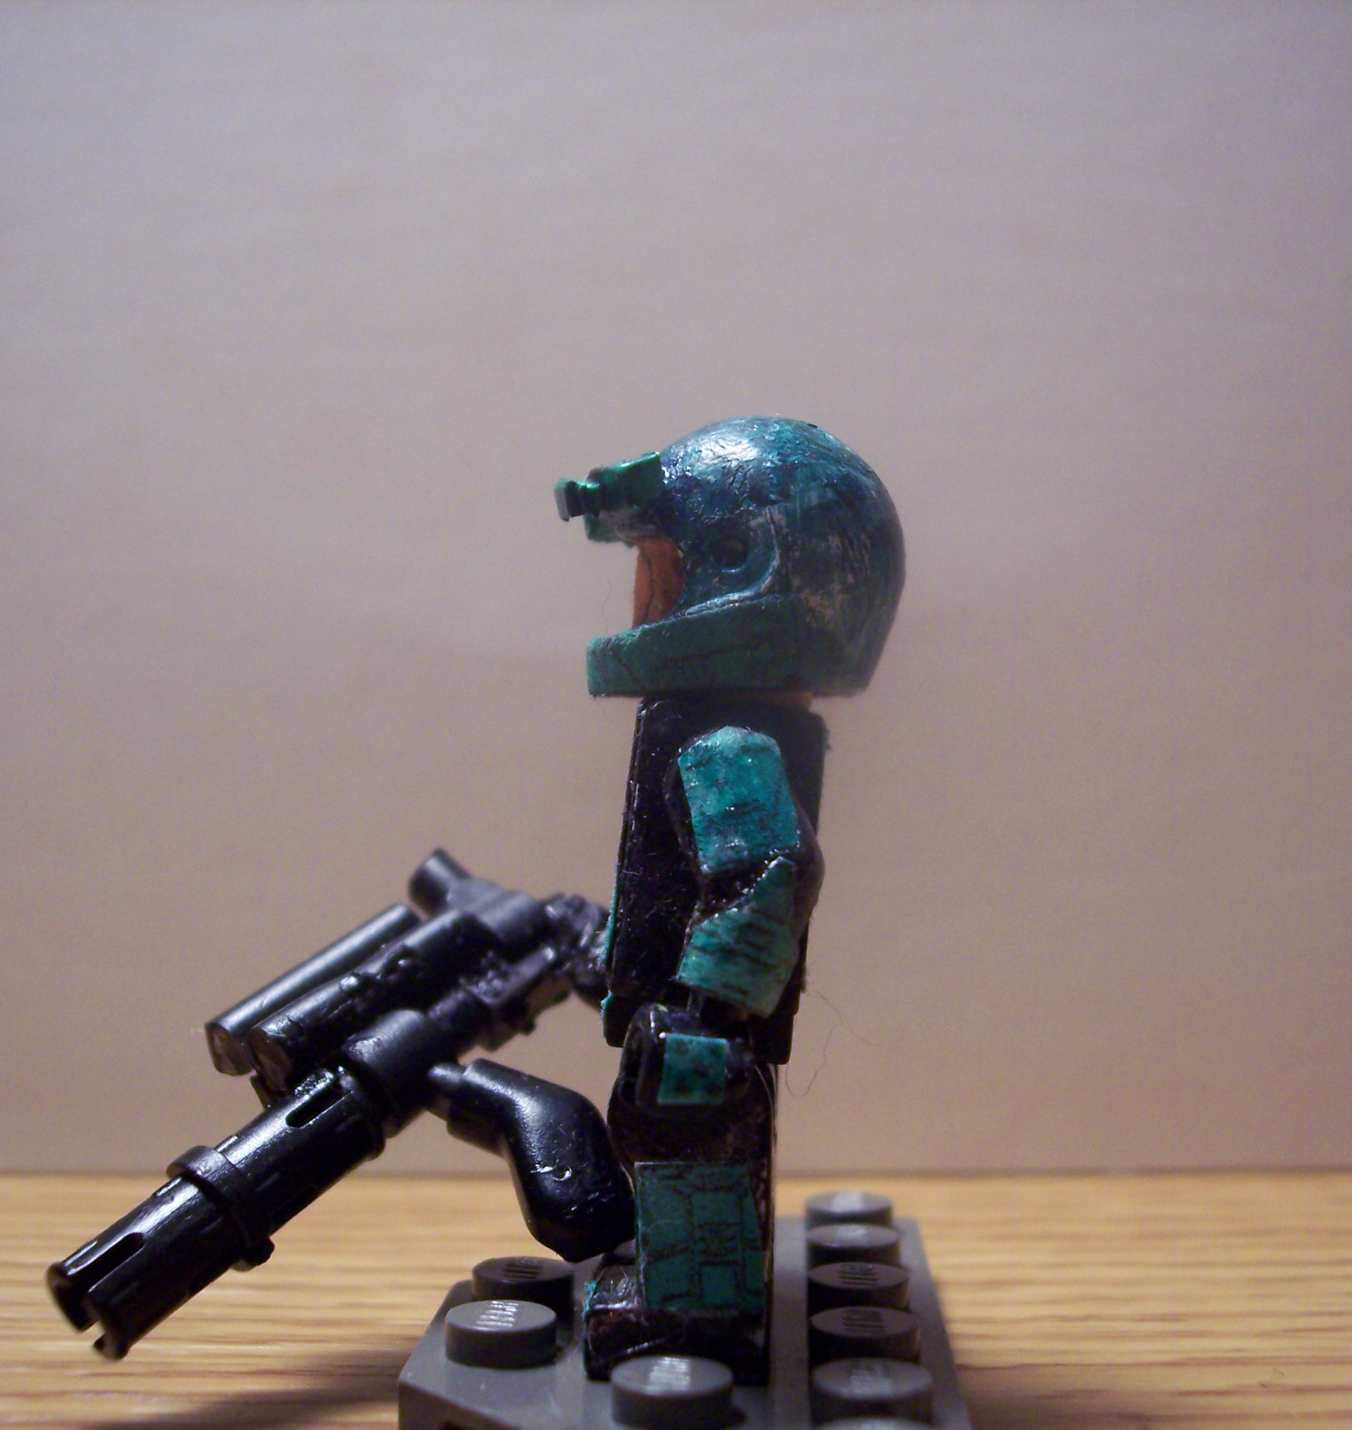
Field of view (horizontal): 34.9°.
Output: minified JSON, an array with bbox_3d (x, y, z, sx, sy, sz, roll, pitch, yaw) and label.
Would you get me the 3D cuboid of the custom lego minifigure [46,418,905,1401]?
[{"bbox_3d":[-0.008,0.007,0.099,0.037,0.042,0.025,0,0,3],"label":"custom lego minifigure"}]

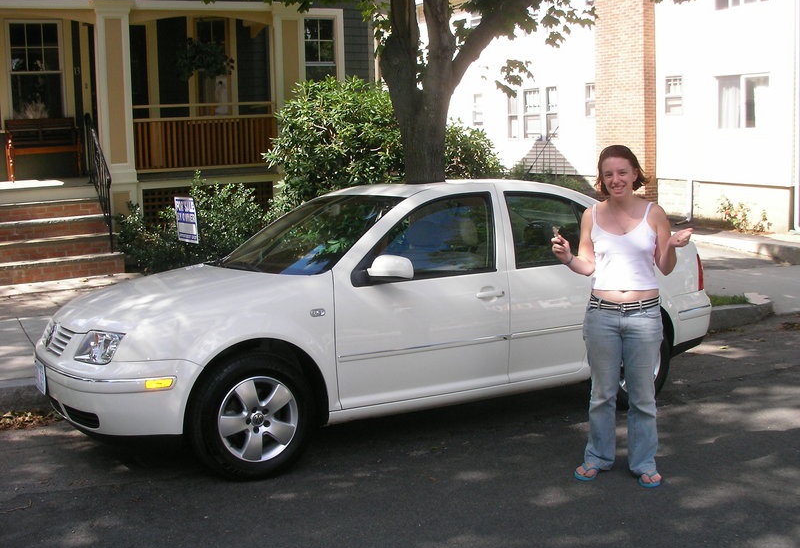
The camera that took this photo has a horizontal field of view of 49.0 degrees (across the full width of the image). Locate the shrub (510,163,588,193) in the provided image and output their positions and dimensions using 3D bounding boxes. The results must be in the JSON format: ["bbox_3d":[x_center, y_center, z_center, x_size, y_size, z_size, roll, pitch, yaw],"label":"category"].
[{"bbox_3d":[3.128,-1.928,18.500,1.600,1.000,2.200,-4,7,-23],"label":"shrub"}]

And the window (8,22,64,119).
[{"bbox_3d":[-5.242,-2.928,12.700,0.740,1.450,0.140,-4,7,-25],"label":"window"}]

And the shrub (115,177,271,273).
[{"bbox_3d":[-2.517,-0.585,10.600,1.900,1.250,1.300,-4,7,-25],"label":"shrub"}]

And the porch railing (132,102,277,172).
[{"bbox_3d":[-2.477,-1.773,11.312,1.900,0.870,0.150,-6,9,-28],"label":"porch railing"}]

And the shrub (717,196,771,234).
[{"bbox_3d":[6.689,-1.149,17.100,0.650,0.750,0.950,-6,9,-28],"label":"shrub"}]

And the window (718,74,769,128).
[{"bbox_3d":[6.862,-3.441,17.545,0.100,1.100,1.280,-6,9,-28],"label":"window"}]

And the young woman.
[{"bbox_3d":[1.077,0.197,4.270,0.680,1.620,0.450,0,6,12],"label":"young woman"}]

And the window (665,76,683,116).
[{"bbox_3d":[5.855,-3.821,18.800,0.140,0.830,0.600,-4,7,-23],"label":"window"}]

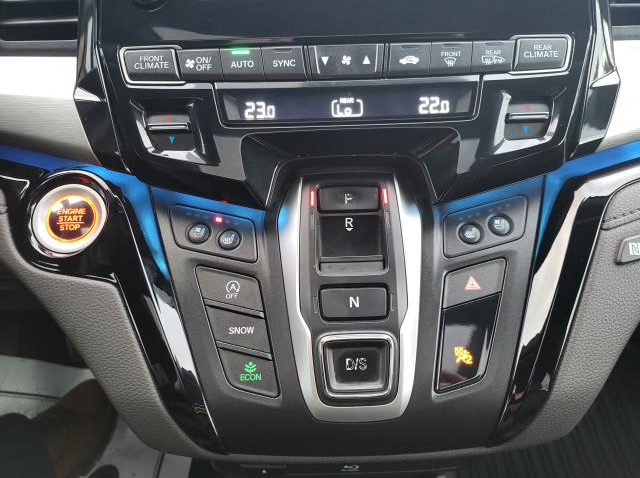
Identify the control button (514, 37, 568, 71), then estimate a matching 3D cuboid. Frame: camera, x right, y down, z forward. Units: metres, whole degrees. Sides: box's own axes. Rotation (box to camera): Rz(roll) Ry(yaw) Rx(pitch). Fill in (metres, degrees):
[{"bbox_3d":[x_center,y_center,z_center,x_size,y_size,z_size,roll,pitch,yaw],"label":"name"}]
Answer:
[{"bbox_3d":[0.127,-0.107,0.281,0.028,0.018,0.012,-2,14,0],"label":"control button"}]

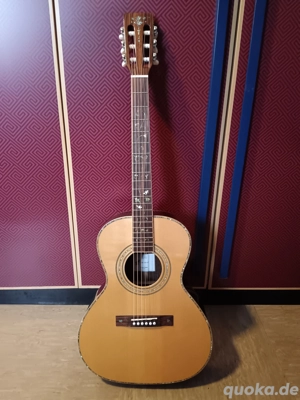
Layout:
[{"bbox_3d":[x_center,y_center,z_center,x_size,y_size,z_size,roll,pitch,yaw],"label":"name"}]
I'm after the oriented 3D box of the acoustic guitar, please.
[{"bbox_3d":[-0.019,0.021,0.883,0.381,1.022,0.114,-1,7,0],"label":"acoustic guitar"}]

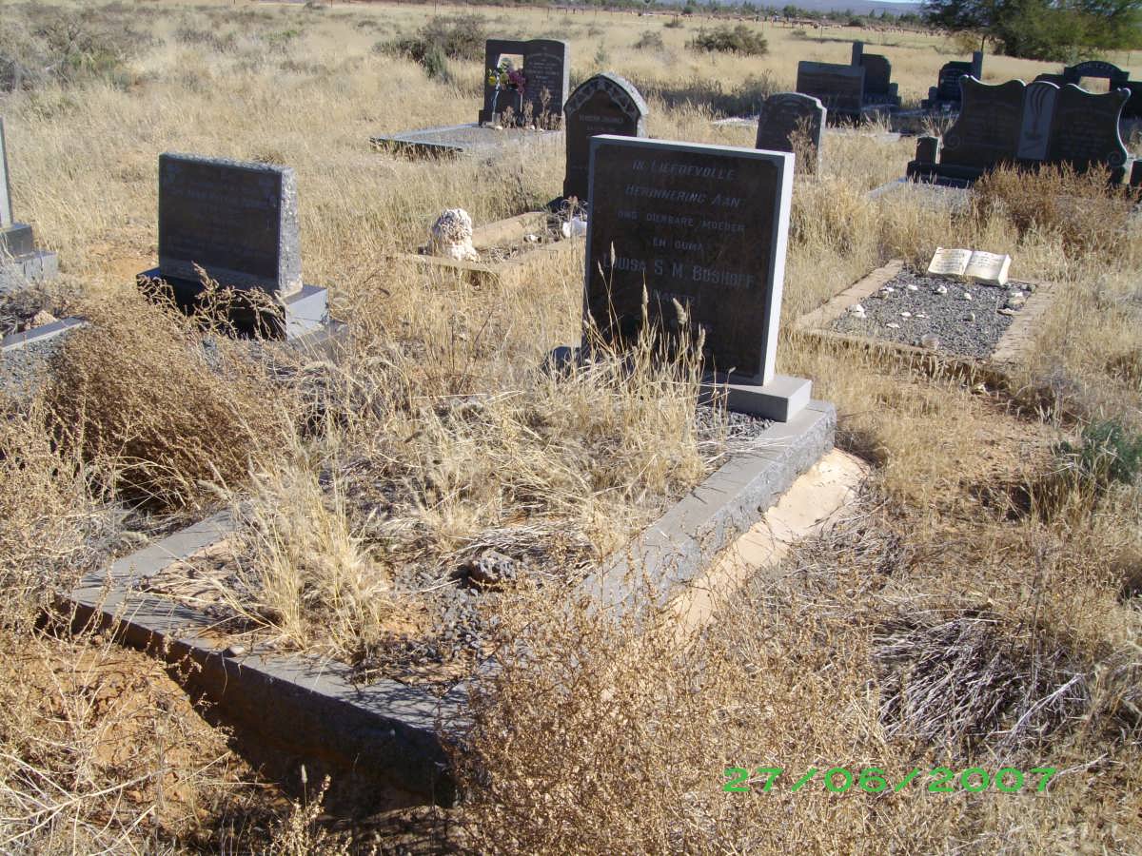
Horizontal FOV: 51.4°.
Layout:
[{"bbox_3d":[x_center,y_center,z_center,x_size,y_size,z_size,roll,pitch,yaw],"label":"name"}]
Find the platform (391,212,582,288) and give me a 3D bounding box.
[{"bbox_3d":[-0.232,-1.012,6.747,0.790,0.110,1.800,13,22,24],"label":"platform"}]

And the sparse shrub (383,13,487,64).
[{"bbox_3d":[-2.838,-8.441,25.672,2.443,0.977,2.199,1,20,-7],"label":"sparse shrub"}]

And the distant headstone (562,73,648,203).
[{"bbox_3d":[0.219,-1.817,7.478,0.490,0.820,0.130,13,22,24],"label":"distant headstone"}]

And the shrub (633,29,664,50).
[{"bbox_3d":[2.647,-13.135,40.120,1.096,0.658,0.987,4,20,2],"label":"shrub"}]

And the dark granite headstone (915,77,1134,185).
[{"bbox_3d":[3.784,-2.418,9.819,1.770,0.900,0.280,14,22,26],"label":"dark granite headstone"}]

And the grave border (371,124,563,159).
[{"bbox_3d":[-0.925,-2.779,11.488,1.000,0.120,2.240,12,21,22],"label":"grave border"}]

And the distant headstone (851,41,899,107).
[{"bbox_3d":[5.057,-5.804,19.439,0.880,1.000,0.280,14,22,26],"label":"distant headstone"}]

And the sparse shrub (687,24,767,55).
[{"bbox_3d":[5.303,-13.041,39.819,2.692,0.995,2.422,6,20,6],"label":"sparse shrub"}]

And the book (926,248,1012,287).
[{"bbox_3d":[2.118,-0.837,6.282,0.380,0.060,0.280,15,43,28],"label":"book"}]

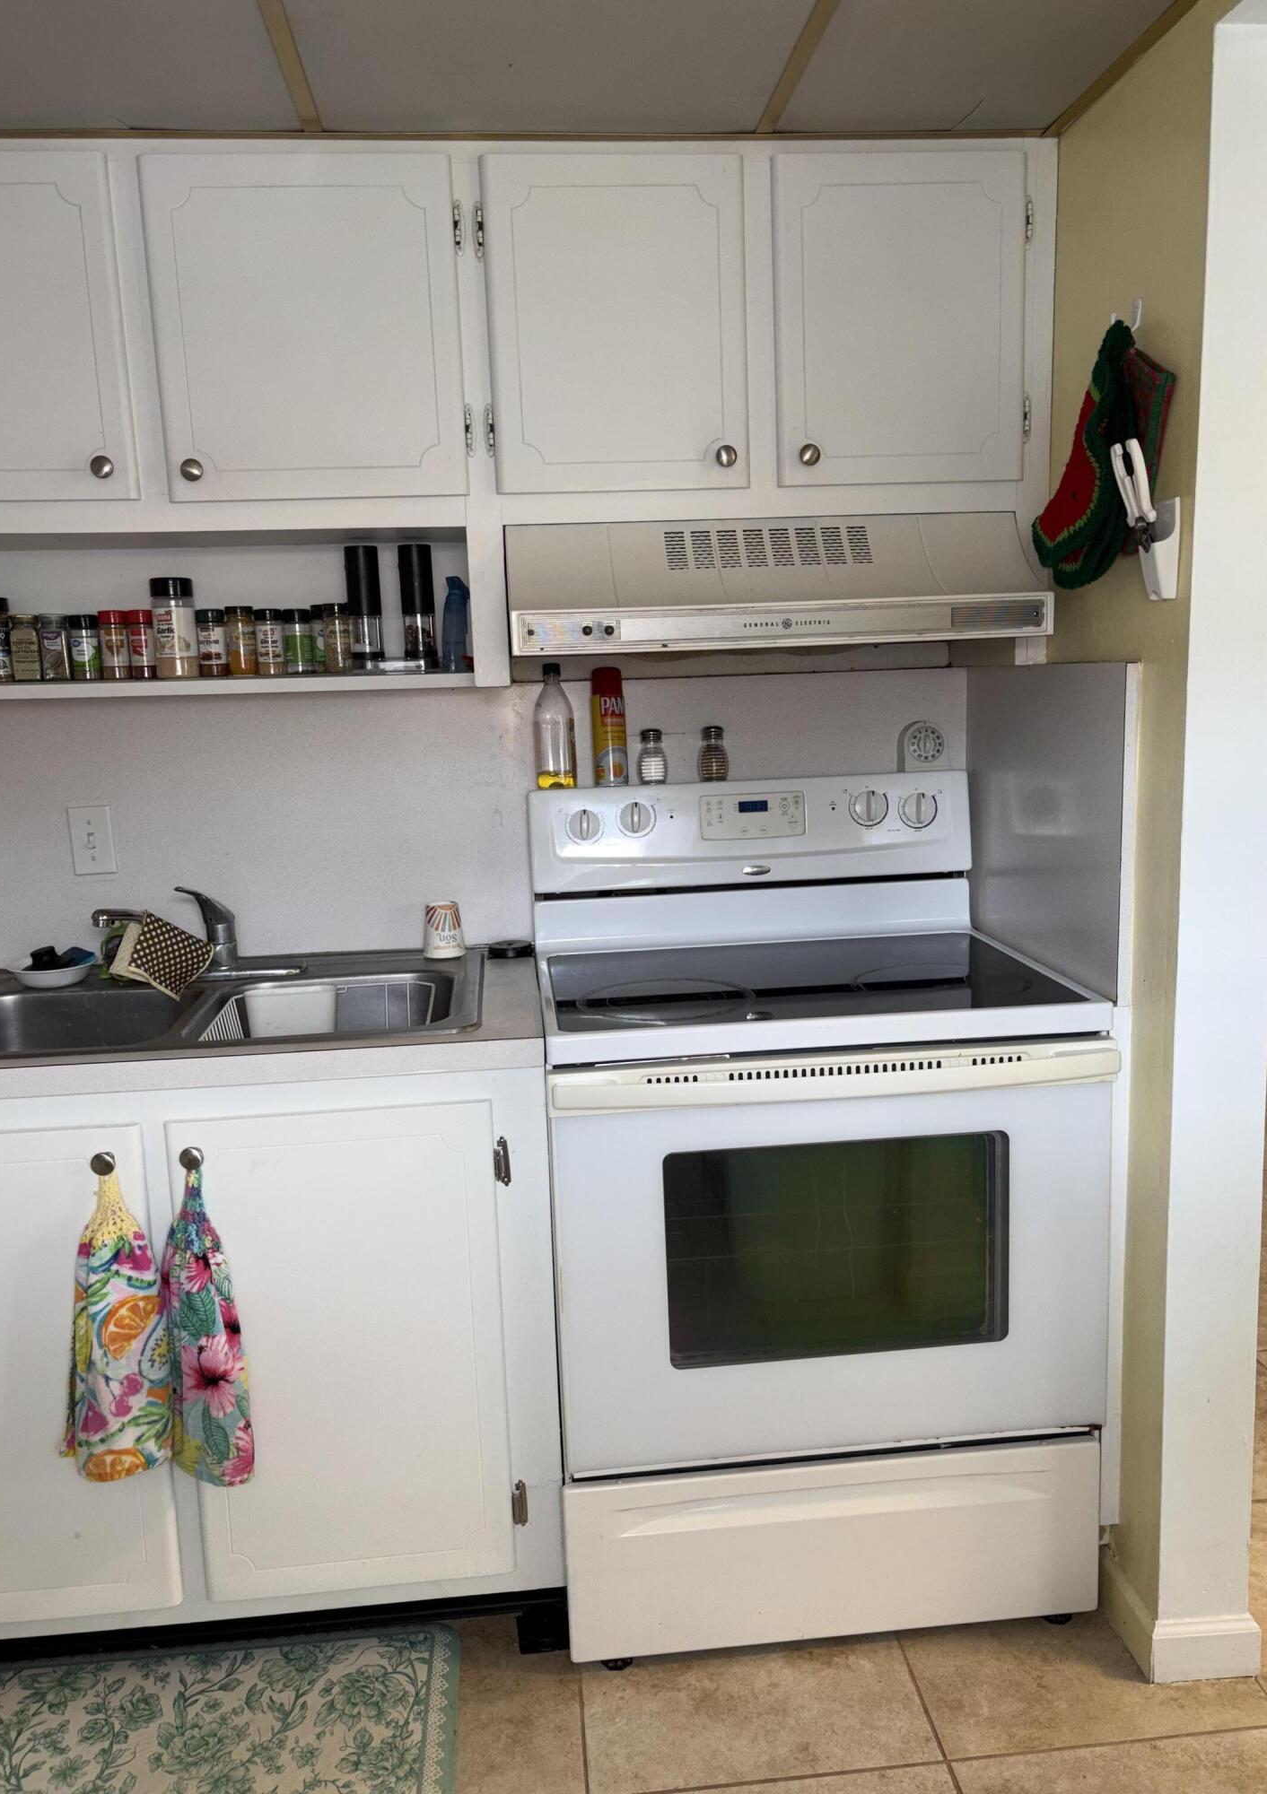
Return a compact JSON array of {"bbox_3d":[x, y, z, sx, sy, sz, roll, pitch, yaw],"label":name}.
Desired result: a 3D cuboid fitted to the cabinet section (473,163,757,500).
[{"bbox_3d":[-0.035,-0.809,2.001,0.358,0.438,0.310,-3,9,-5],"label":"cabinet section"}]

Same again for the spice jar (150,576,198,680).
[{"bbox_3d":[-0.699,-0.408,2.054,0.065,0.149,0.065,-3,9,-5],"label":"spice jar"}]

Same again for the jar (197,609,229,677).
[{"bbox_3d":[-0.644,-0.388,2.062,0.045,0.101,0.045,-3,9,-5],"label":"jar"}]

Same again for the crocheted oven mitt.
[{"bbox_3d":[0.596,-0.580,1.794,0.090,0.325,0.210,-3,10,-5],"label":"crocheted oven mitt"}]

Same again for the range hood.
[{"bbox_3d":[0.189,-0.474,2.069,0.760,0.190,0.445,-3,9,-5],"label":"range hood"}]

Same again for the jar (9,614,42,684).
[{"bbox_3d":[-0.936,-0.385,2.081,0.040,0.098,0.040,-6,10,-23],"label":"jar"}]

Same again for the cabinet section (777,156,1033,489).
[{"bbox_3d":[0.359,-0.828,2.035,0.360,0.438,0.310,-3,9,-5],"label":"cabinet section"}]

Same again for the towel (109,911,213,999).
[{"bbox_3d":[-0.740,0.089,2.092,0.155,0.144,0.080,-9,12,-34],"label":"towel"}]

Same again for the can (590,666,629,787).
[{"bbox_3d":[-0.040,-0.285,2.270,0.057,0.199,0.057,-2,10,0],"label":"can"}]

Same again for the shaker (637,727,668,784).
[{"bbox_3d":[0.033,-0.238,2.289,0.051,0.092,0.051,-3,9,-5],"label":"shaker"}]

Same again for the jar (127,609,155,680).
[{"bbox_3d":[-0.763,-0.392,2.102,0.042,0.105,0.042,-5,10,-19],"label":"jar"}]

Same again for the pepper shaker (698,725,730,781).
[{"bbox_3d":[0.137,-0.244,2.298,0.051,0.092,0.051,-3,9,-5],"label":"pepper shaker"}]

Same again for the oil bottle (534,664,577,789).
[{"bbox_3d":[-0.132,-0.285,2.262,0.066,0.209,0.066,-2,10,-3],"label":"oil bottle"}]

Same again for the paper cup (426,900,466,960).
[{"bbox_3d":[-0.316,0.054,2.247,0.072,0.087,0.072,-3,9,-5],"label":"paper cup"}]

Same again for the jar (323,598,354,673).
[{"bbox_3d":[-0.465,-0.407,2.128,0.044,0.109,0.044,-4,10,-12],"label":"jar"}]

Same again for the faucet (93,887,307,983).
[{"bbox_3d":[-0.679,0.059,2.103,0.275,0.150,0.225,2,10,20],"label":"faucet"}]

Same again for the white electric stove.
[{"bbox_3d":[0.249,0.436,2.093,0.762,1.188,0.675,-3,9,-5],"label":"white electric stove"}]

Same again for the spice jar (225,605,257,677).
[{"bbox_3d":[-0.613,-0.400,2.110,0.043,0.105,0.043,-2,10,0],"label":"spice jar"}]

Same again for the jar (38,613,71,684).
[{"bbox_3d":[-0.876,-0.378,2.042,0.043,0.098,0.043,-3,9,-5],"label":"jar"}]

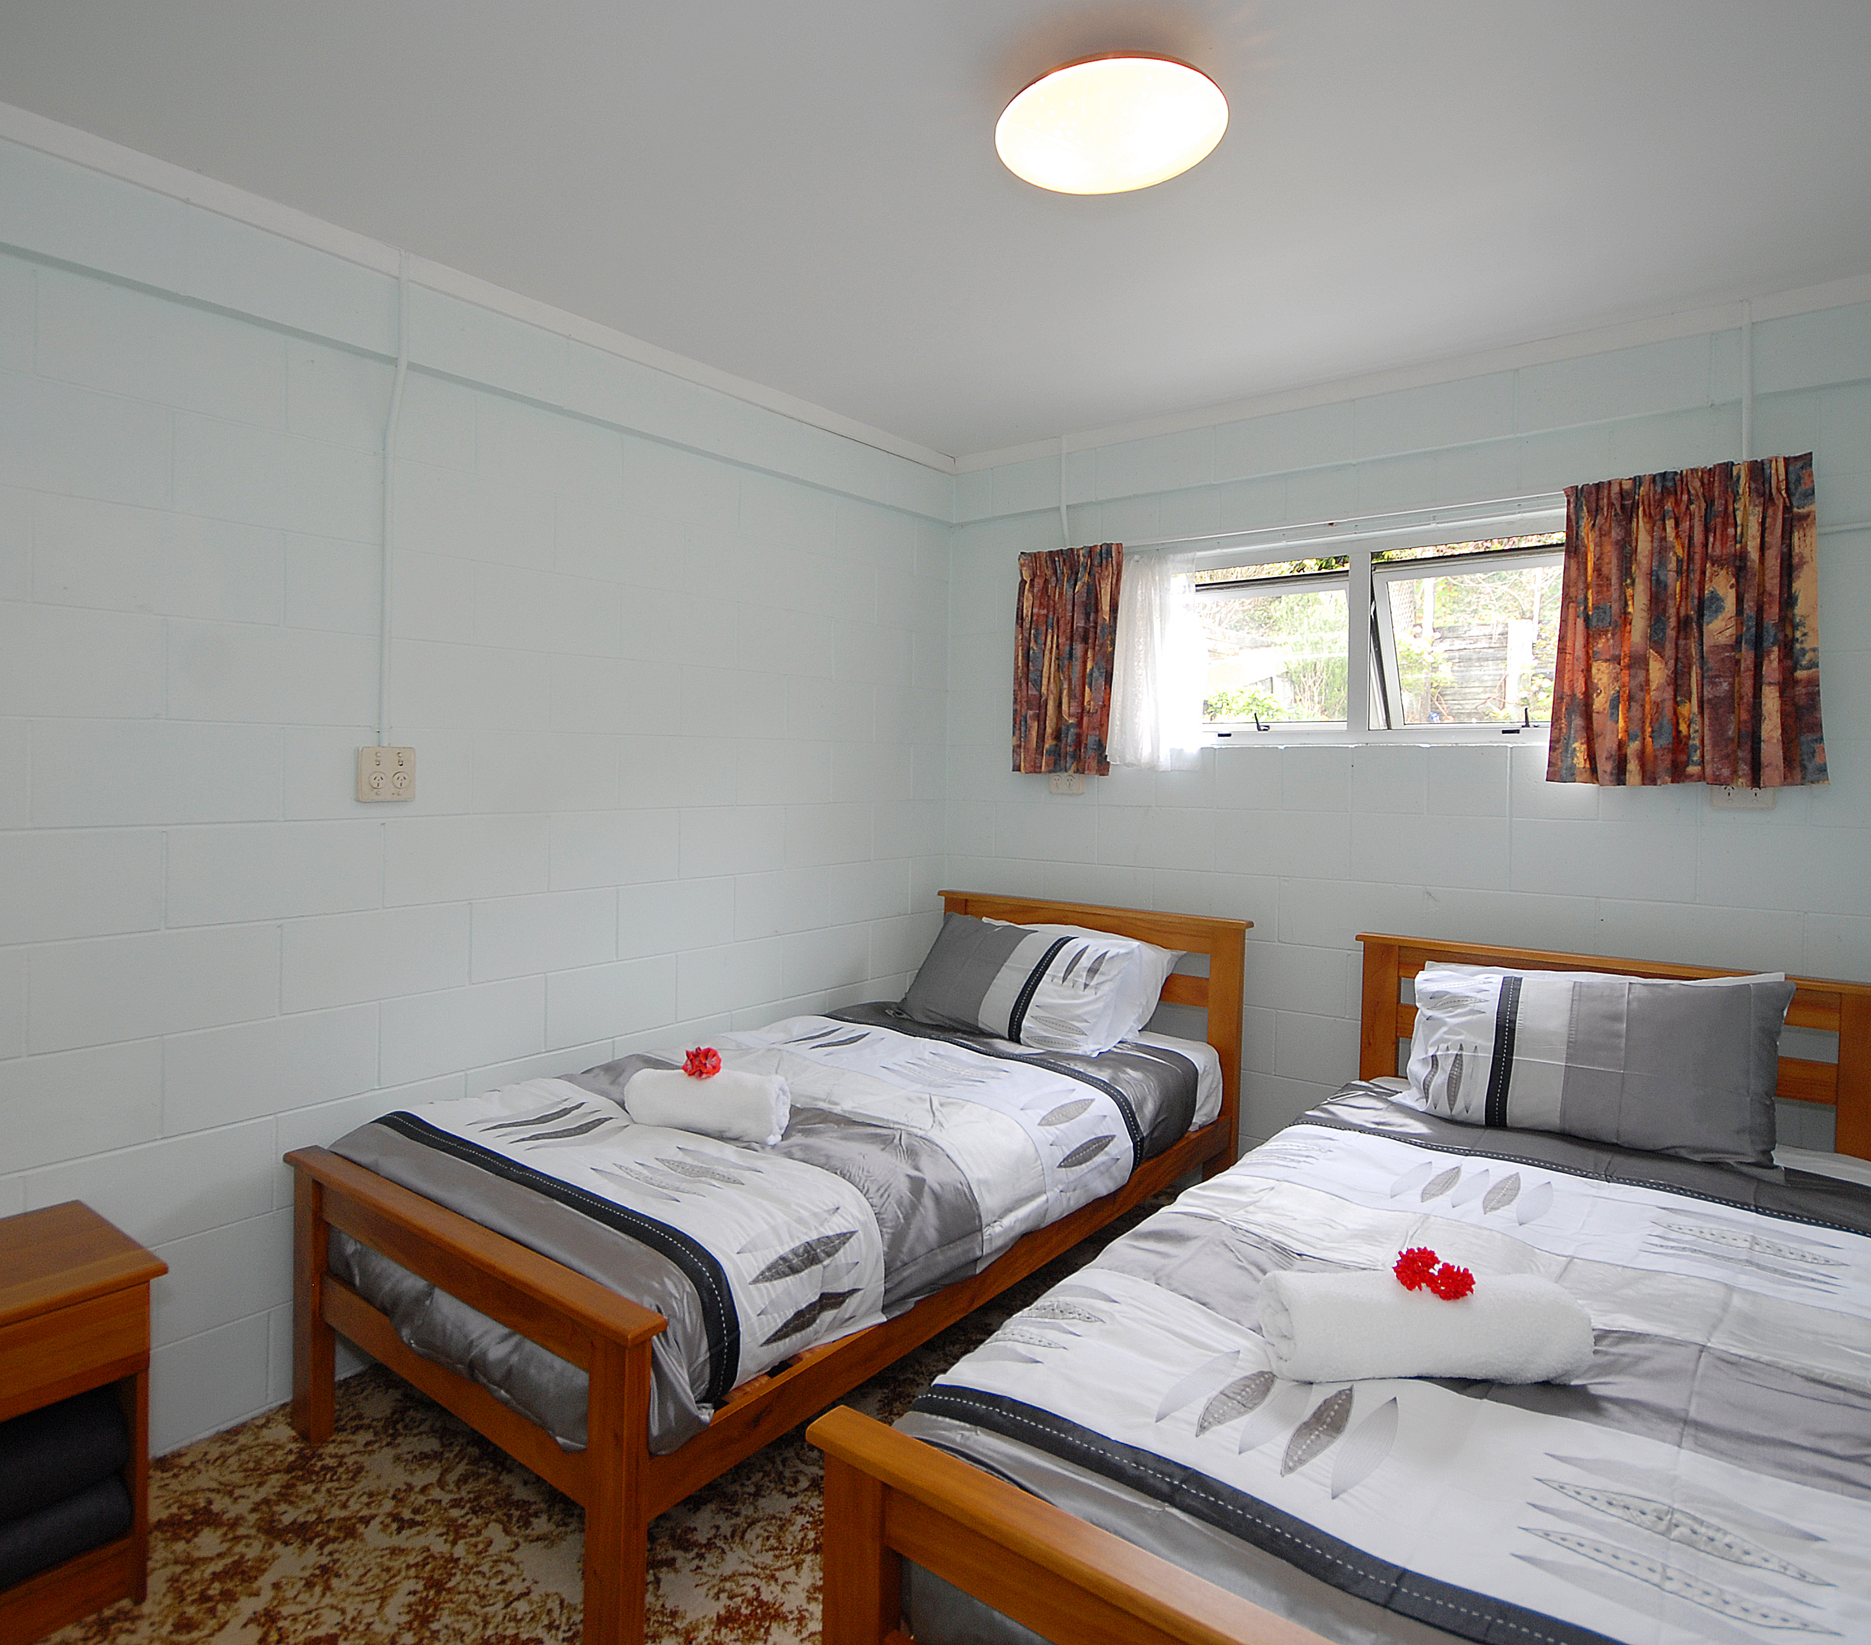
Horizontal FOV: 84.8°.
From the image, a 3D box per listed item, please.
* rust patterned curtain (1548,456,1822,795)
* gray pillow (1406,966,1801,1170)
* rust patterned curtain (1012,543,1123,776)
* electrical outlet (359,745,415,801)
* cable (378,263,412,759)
[{"bbox_3d":[1.720,-0.442,2.367,0.500,0.705,0.120,2,2,39],"label":"rust patterned curtain"},{"bbox_3d":[1.483,0.522,2.333,0.690,0.410,0.160,2,-32,35],"label":"gray pillow"},{"bbox_3d":[0.426,-0.532,3.419,0.375,0.735,0.110,2,2,39],"label":"rust patterned curtain"},{"bbox_3d":[-1.210,-0.105,2.272,0.035,0.115,0.118,2,2,39],"label":"electrical outlet"},{"bbox_3d":[-1.187,-0.702,2.261,0.035,1.060,0.055,2,2,39],"label":"cable"}]

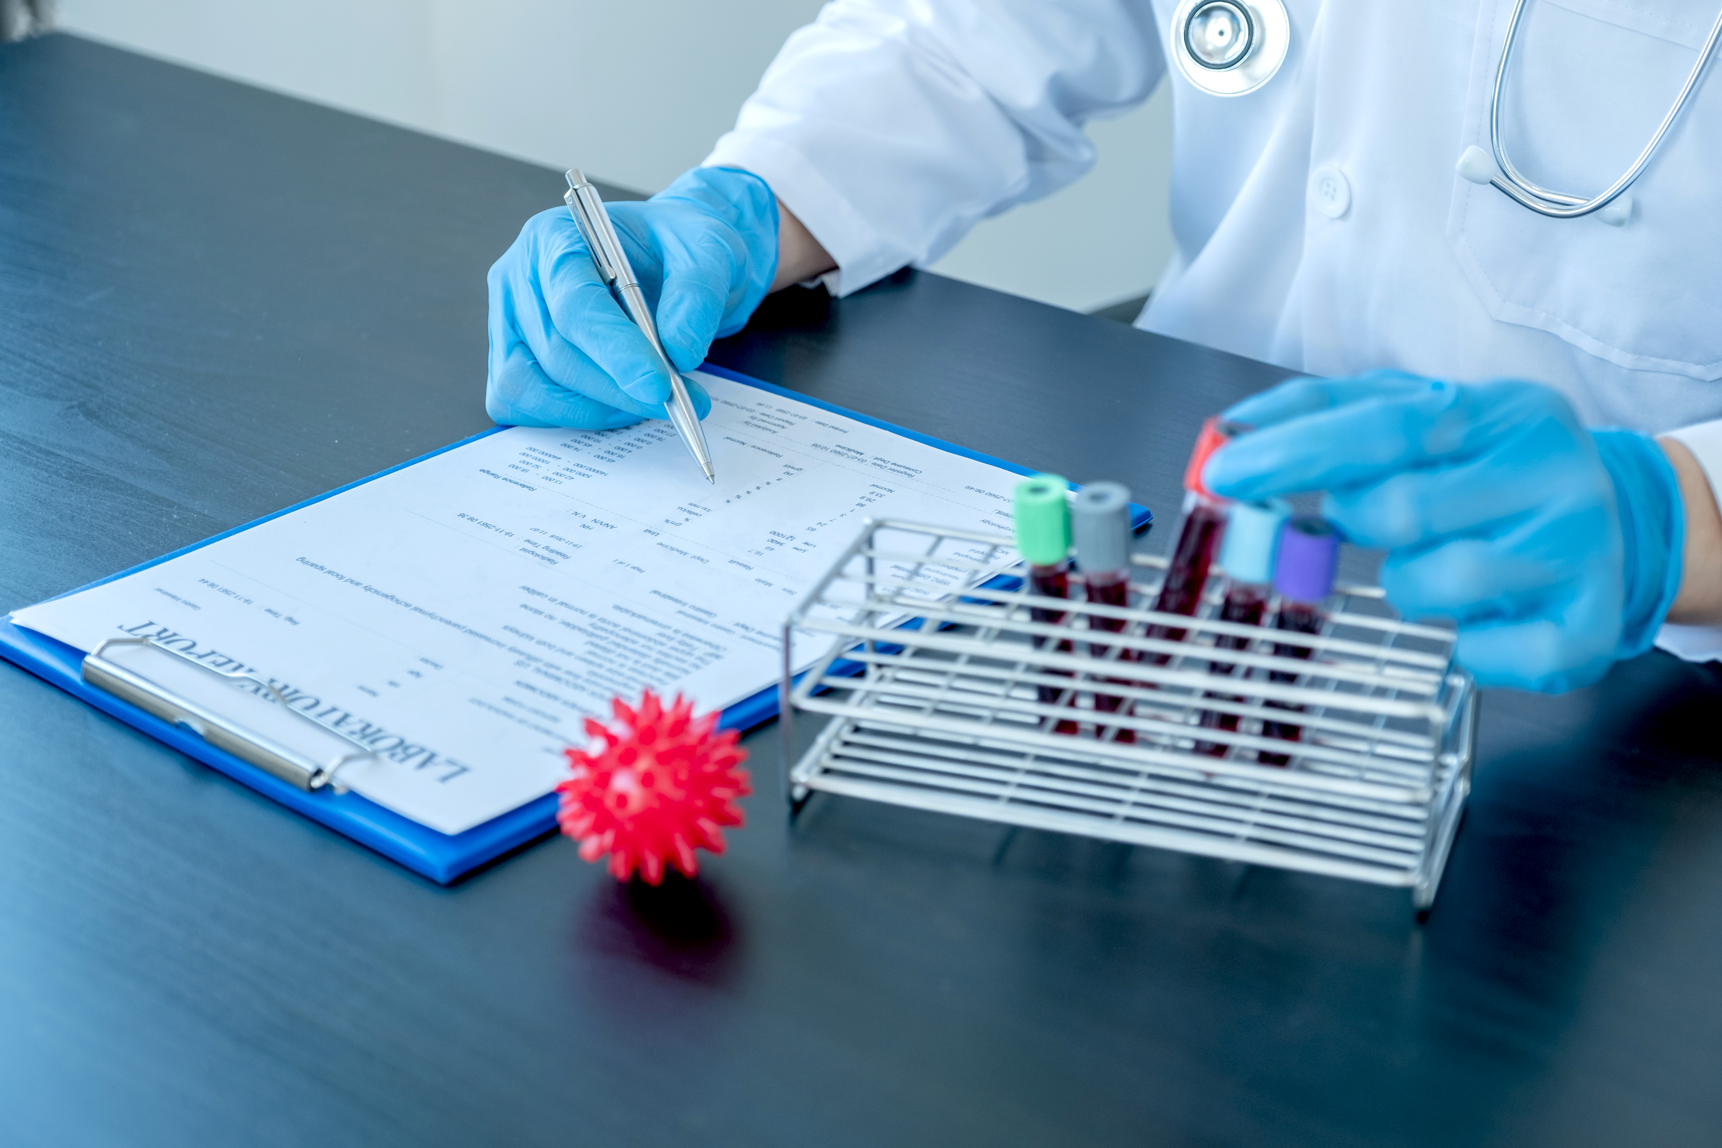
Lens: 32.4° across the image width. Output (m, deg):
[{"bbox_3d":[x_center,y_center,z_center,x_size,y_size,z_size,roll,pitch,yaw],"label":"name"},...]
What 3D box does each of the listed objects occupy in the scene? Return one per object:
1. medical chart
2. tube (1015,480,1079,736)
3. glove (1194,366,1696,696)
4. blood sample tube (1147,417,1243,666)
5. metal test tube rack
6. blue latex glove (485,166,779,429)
[{"bbox_3d":[-0.089,-0.003,0.967,0.212,0.008,0.297,21,32,38],"label":"medical chart"},{"bbox_3d":[0.053,0.012,0.832,0.017,0.079,0.017,4,26,20],"label":"tube"},{"bbox_3d":[0.167,-0.013,0.840,0.145,0.083,0.078,-8,26,-16],"label":"glove"},{"bbox_3d":[0.091,-0.003,0.816,0.017,0.080,0.017,21,9,16],"label":"blood sample tube"},{"bbox_3d":[0.076,0.037,0.825,0.181,0.061,0.071,8,26,18],"label":"metal test tube rack"},{"bbox_3d":[-0.084,-0.104,1.080,0.125,0.085,0.083,-21,32,-38],"label":"blue latex glove"}]

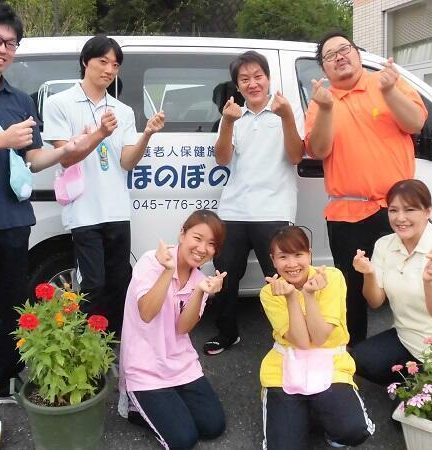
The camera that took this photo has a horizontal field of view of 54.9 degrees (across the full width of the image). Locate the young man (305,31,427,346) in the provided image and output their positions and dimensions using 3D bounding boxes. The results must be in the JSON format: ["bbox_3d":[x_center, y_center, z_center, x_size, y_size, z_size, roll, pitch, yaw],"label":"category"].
[{"bbox_3d":[0.758,-0.109,2.163,0.600,1.700,0.520,2,7,22],"label":"young man"}]

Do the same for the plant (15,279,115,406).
[{"bbox_3d":[-0.511,0.395,1.422,0.330,0.370,0.310,-3,7,-17],"label":"plant"}]

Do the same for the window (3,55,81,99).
[{"bbox_3d":[-0.917,-0.719,2.292,0.680,0.420,0.070,-2,7,-10],"label":"window"}]

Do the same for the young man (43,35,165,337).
[{"bbox_3d":[-0.571,-0.062,2.095,0.540,1.670,0.450,-4,7,-25],"label":"young man"}]

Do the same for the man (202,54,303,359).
[{"bbox_3d":[0.194,-0.076,2.206,0.500,1.640,0.420,0,6,3],"label":"man"}]

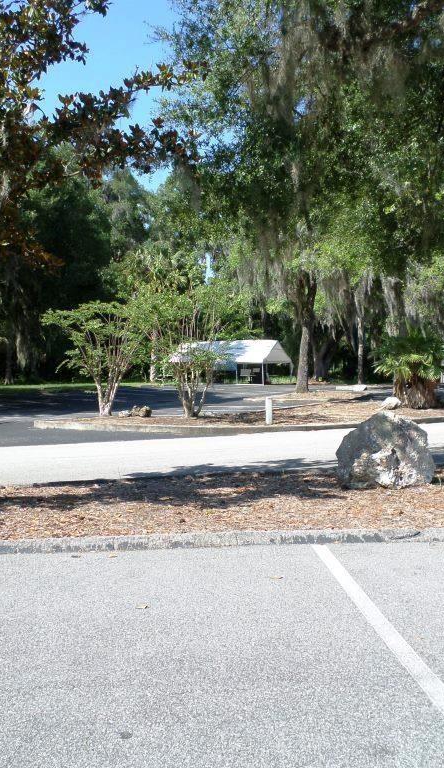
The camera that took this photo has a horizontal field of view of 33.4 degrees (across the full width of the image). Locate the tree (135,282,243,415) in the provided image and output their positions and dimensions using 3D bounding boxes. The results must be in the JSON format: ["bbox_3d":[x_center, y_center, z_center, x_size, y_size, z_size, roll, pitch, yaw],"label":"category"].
[{"bbox_3d":[-0.945,-0.945,21.500,3.200,3.900,3.100,-1,1,0],"label":"tree"}]

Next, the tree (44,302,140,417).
[{"bbox_3d":[-3.920,-0.739,22.300,2.860,3.440,2.800,-1,1,0],"label":"tree"}]

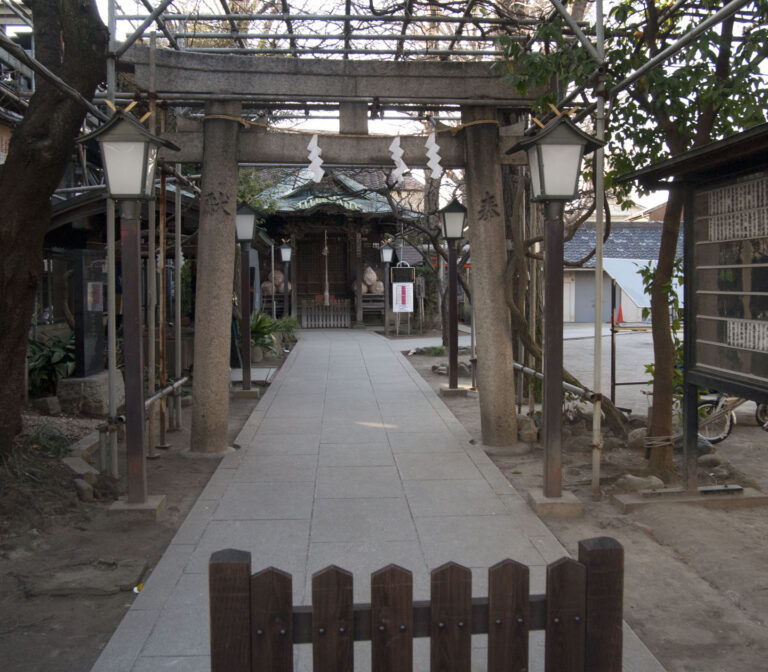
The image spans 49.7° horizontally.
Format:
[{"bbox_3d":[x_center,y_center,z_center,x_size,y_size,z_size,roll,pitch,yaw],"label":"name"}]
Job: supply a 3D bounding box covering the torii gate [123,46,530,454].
[{"bbox_3d":[-0.298,-0.701,6.929,3.690,3.270,0.370,-1,4,-5],"label":"torii gate"}]

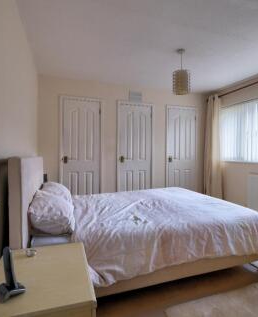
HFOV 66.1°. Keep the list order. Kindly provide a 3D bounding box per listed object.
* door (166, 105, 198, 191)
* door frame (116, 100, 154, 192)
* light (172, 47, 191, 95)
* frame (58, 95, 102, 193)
[{"bbox_3d":[1.115,-0.018,4.137,0.790,2.085,0.080,0,0,-18],"label":"door"},{"bbox_3d":[0.129,-0.018,3.817,0.753,2.085,0.080,0,0,-18],"label":"door frame"},{"bbox_3d":[0.669,-1.097,2.528,0.216,0.590,0.216,0,0,0],"label":"light"},{"bbox_3d":[-0.842,-0.018,3.501,0.727,2.085,0.080,0,0,-18],"label":"frame"}]

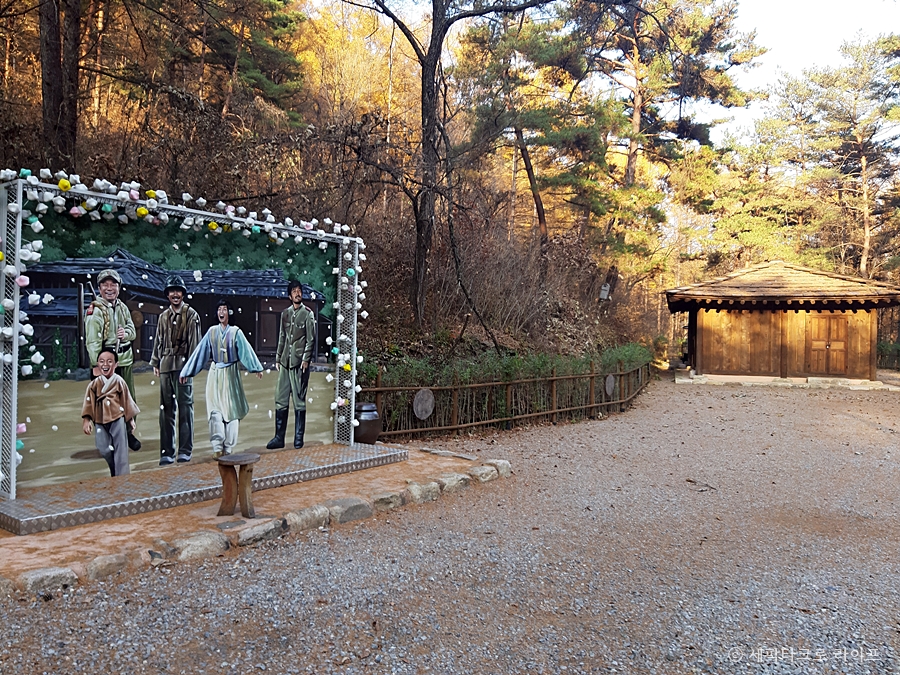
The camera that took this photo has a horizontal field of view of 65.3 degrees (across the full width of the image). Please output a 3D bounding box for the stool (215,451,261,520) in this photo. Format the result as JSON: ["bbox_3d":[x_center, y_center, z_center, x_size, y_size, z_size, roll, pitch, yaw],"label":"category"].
[{"bbox_3d":[-1.683,1.180,5.610,0.329,0.456,0.326,1,-1,-17],"label":"stool"}]

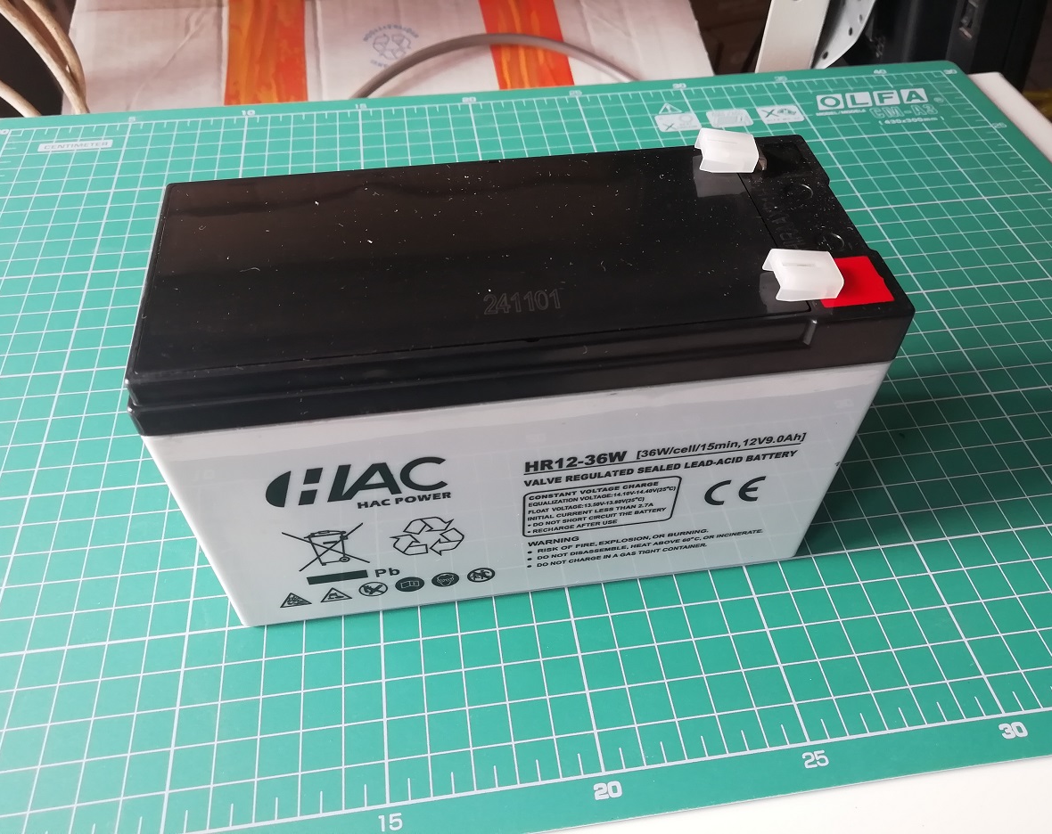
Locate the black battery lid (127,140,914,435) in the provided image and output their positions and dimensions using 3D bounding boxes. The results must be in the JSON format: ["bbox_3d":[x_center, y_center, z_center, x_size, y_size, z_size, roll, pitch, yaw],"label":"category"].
[{"bbox_3d":[-0.002,-0.032,0.180,0.149,0.015,0.064,-6,51,-6],"label":"black battery lid"}]

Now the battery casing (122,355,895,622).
[{"bbox_3d":[-0.003,-0.003,0.215,0.150,0.079,0.064,-6,51,-6],"label":"battery casing"}]

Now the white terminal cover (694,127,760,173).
[{"bbox_3d":[0.046,-0.061,0.192,0.012,0.004,0.009,3,52,-2],"label":"white terminal cover"}]

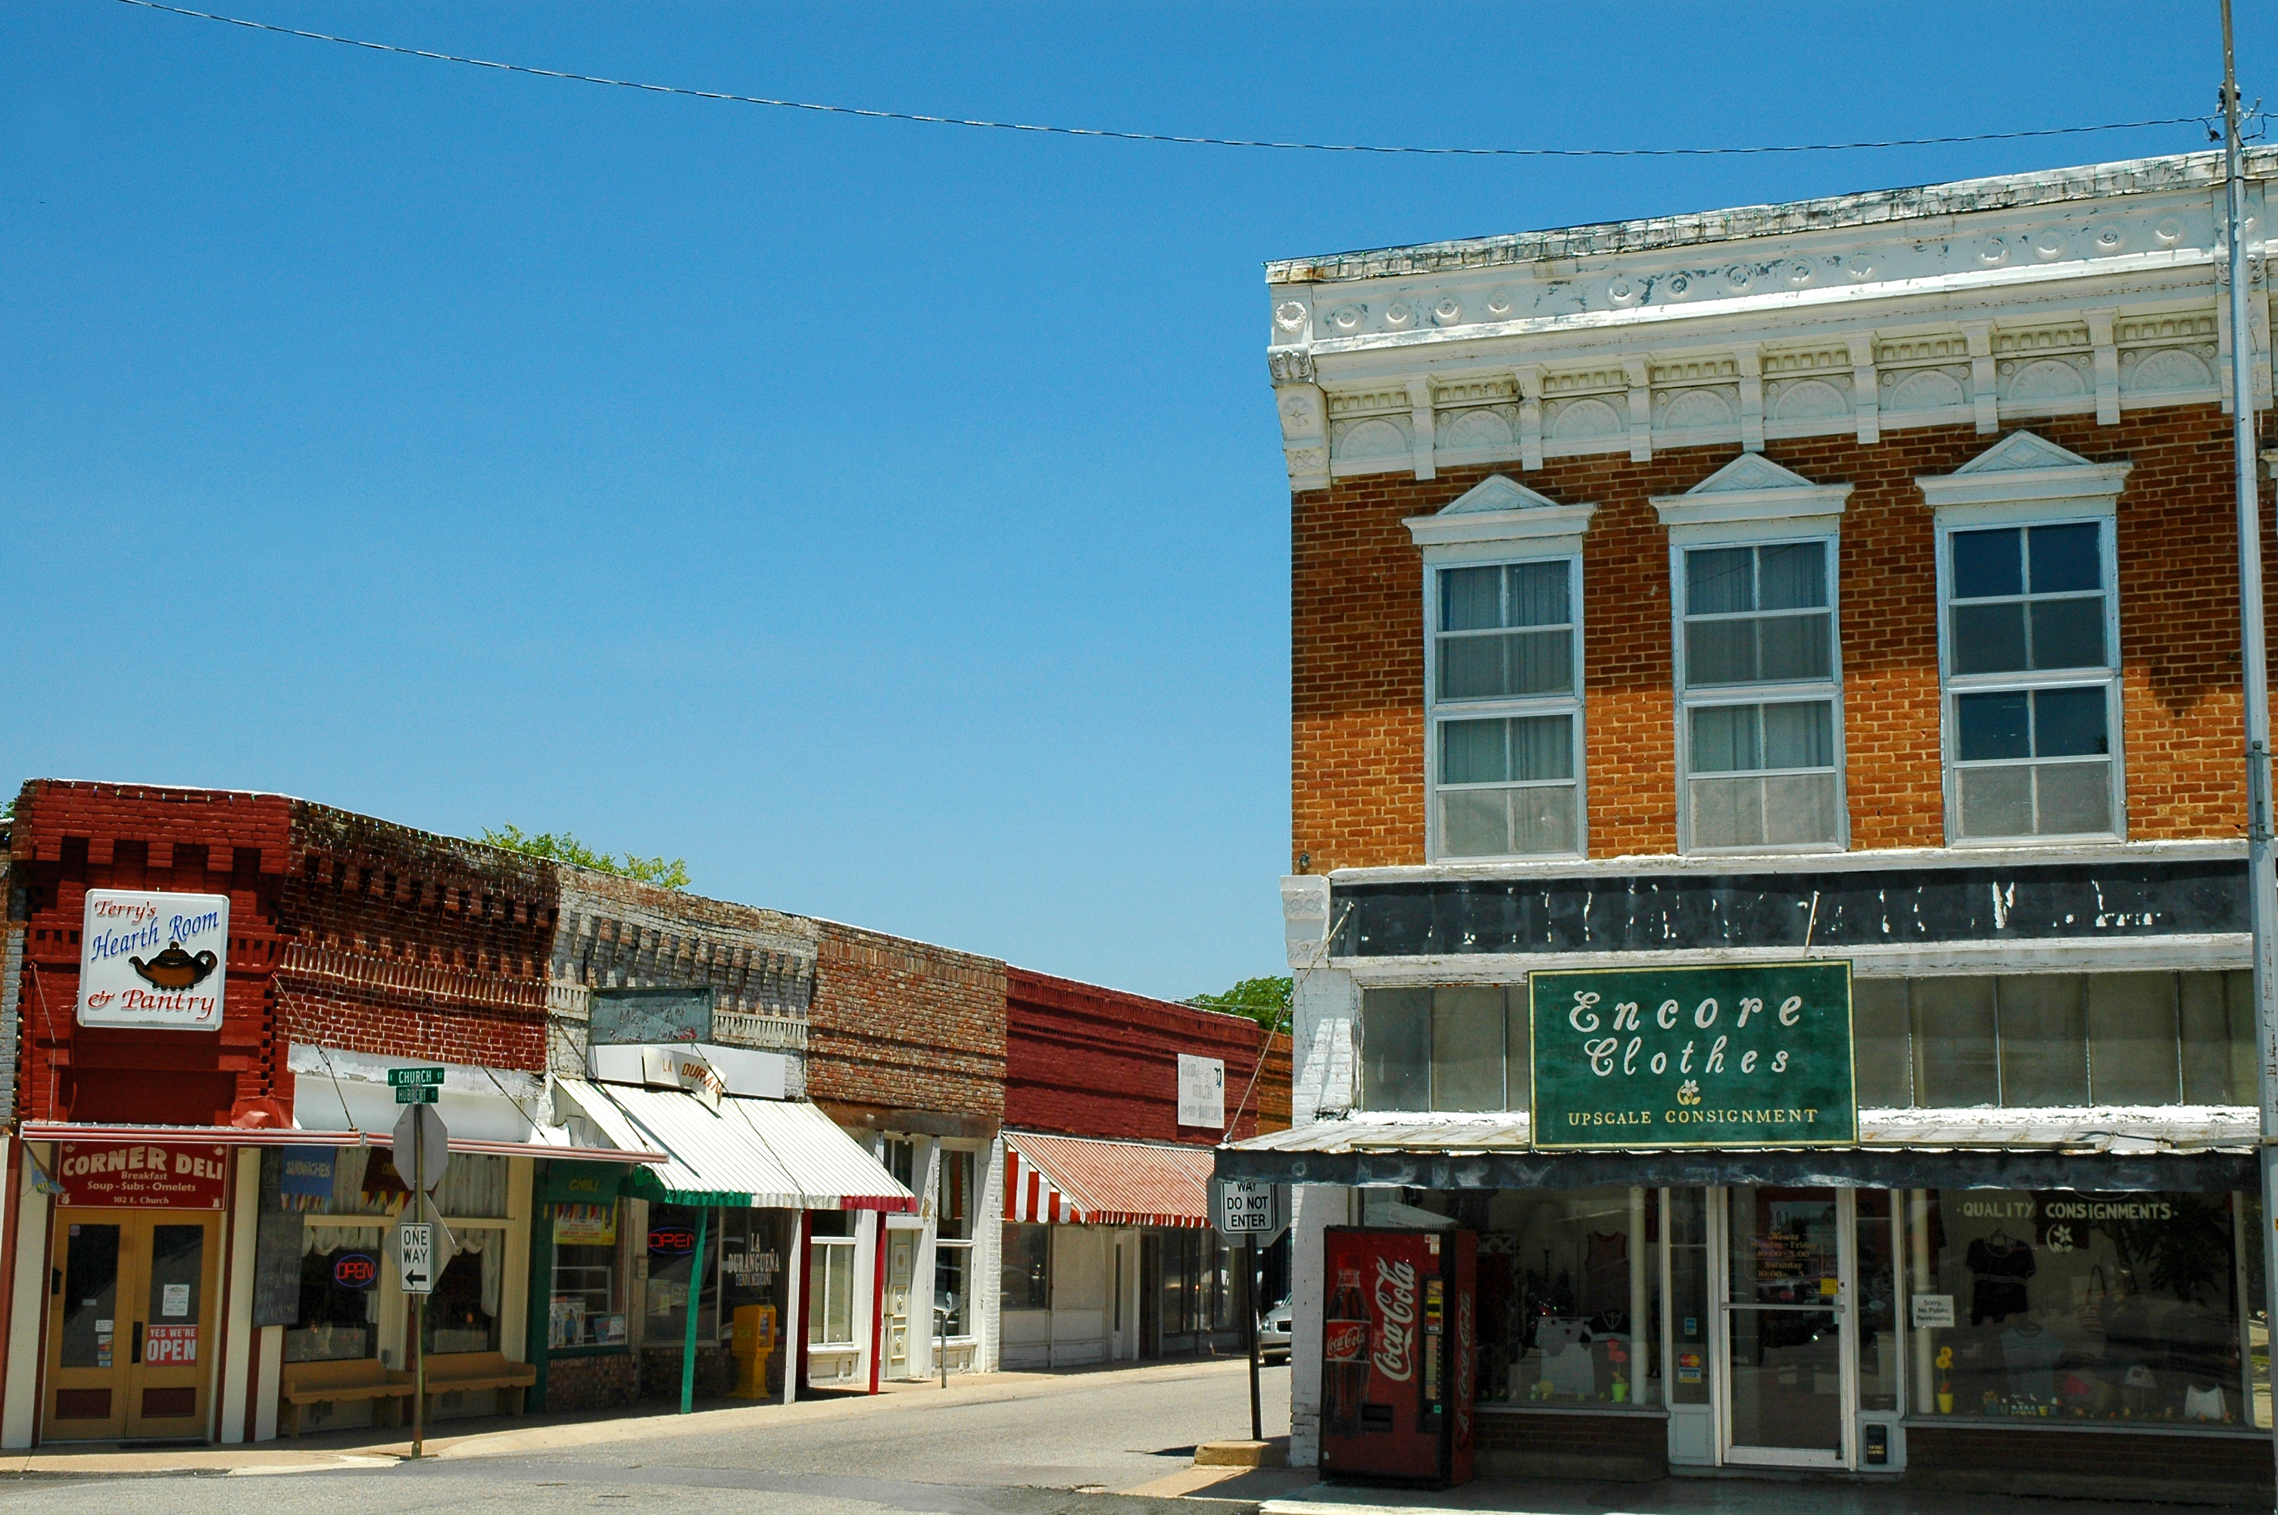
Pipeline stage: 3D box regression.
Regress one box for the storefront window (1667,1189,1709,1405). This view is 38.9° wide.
[{"bbox_3d":[3.998,3.833,23.489,0.316,1.740,0.100,-3,-9,23],"label":"storefront window"}]

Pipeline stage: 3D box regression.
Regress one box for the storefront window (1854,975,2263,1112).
[{"bbox_3d":[6.383,1.999,22.682,2.747,0.930,0.100,-3,-9,23],"label":"storefront window"}]

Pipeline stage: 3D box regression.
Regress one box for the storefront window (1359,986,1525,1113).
[{"bbox_3d":[2.344,2.217,24.400,1.439,0.934,0.100,-3,-9,23],"label":"storefront window"}]

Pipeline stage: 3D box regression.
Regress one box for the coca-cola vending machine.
[{"bbox_3d":[1.923,4.379,23.634,0.940,1.830,0.780,-3,-9,23],"label":"coca-cola vending machine"}]

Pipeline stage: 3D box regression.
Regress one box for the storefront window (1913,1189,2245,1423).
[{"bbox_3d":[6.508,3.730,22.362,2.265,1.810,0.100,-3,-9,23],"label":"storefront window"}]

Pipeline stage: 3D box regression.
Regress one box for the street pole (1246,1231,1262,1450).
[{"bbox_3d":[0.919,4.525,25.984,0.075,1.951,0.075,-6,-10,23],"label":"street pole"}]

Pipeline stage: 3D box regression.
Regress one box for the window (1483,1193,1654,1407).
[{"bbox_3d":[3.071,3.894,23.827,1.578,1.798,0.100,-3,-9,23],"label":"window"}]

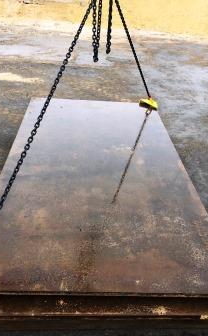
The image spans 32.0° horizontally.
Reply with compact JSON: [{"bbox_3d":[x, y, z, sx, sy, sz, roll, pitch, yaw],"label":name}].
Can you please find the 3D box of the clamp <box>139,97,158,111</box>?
[{"bbox_3d":[0.544,-0.785,4.398,0.255,0.155,0.130,27,37,35],"label":"clamp"}]

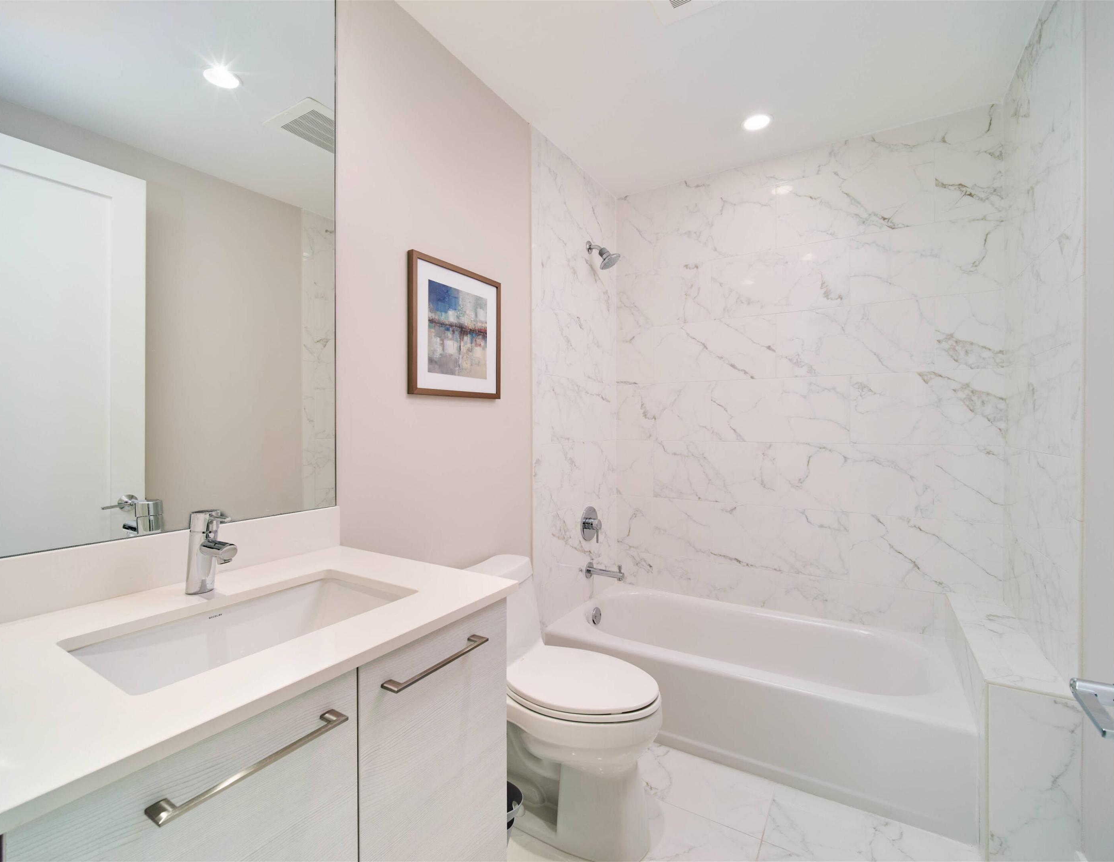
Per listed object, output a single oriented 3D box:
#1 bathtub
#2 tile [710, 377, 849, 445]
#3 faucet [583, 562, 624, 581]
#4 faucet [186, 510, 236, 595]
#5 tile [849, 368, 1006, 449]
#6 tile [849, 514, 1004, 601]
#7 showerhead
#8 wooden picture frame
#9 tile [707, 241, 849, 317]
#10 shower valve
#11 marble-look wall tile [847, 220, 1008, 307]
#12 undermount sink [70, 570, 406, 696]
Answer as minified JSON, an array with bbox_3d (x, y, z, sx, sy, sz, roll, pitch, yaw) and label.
[{"bbox_3d":[0.764,1.017,2.010,1.481,0.333,0.757,0,0,33],"label":"bathtub"},{"bbox_3d":[1.065,-0.101,2.265,0.615,0.319,0.010,0,0,33],"label":"tile"},{"bbox_3d":[0.252,0.730,2.403,0.192,0.102,0.081,0,0,33],"label":"faucet"},{"bbox_3d":[-0.666,0.237,0.898,0.158,0.165,0.051,0,0,33],"label":"faucet"},{"bbox_3d":[1.538,-0.096,1.956,0.515,0.313,0.010,0,0,33],"label":"tile"},{"bbox_3d":[1.538,0.512,1.960,0.510,0.318,0.010,0,0,33],"label":"tile"},{"bbox_3d":[0.238,-0.916,2.403,0.162,0.170,0.095,0,0,33],"label":"showerhead"},{"bbox_3d":[-0.343,-0.342,1.640,0.025,0.450,0.424,0,0,33],"label":"wooden picture frame"},{"bbox_3d":[1.062,-0.728,2.264,0.611,0.313,0.010,0,0,33],"label":"tile"},{"bbox_3d":[0.203,0.495,2.434,0.076,0.189,0.178,0,0,33],"label":"shower valve"},{"bbox_3d":[1.535,-0.719,1.955,0.518,0.313,0.010,0,0,33],"label":"marble-look wall tile"},{"bbox_3d":[-0.511,0.400,0.803,0.288,0.151,0.449,0,0,33],"label":"undermount sink"}]

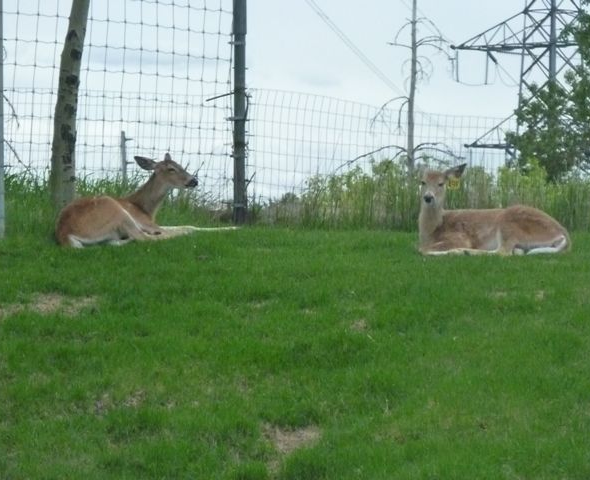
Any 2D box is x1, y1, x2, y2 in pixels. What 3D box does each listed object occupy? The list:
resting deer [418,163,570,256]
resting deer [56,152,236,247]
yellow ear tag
[{"bbox_3d":[1.466,-0.225,27.300,1.080,0.685,0.500,0,-2,-10],"label":"resting deer"},{"bbox_3d":[-1.136,-0.304,28.100,1.380,0.690,0.540,2,-2,-42],"label":"resting deer"},{"bbox_3d":[1.173,-0.408,27.200,0.092,0.090,0.012,0,-2,-3],"label":"yellow ear tag"}]

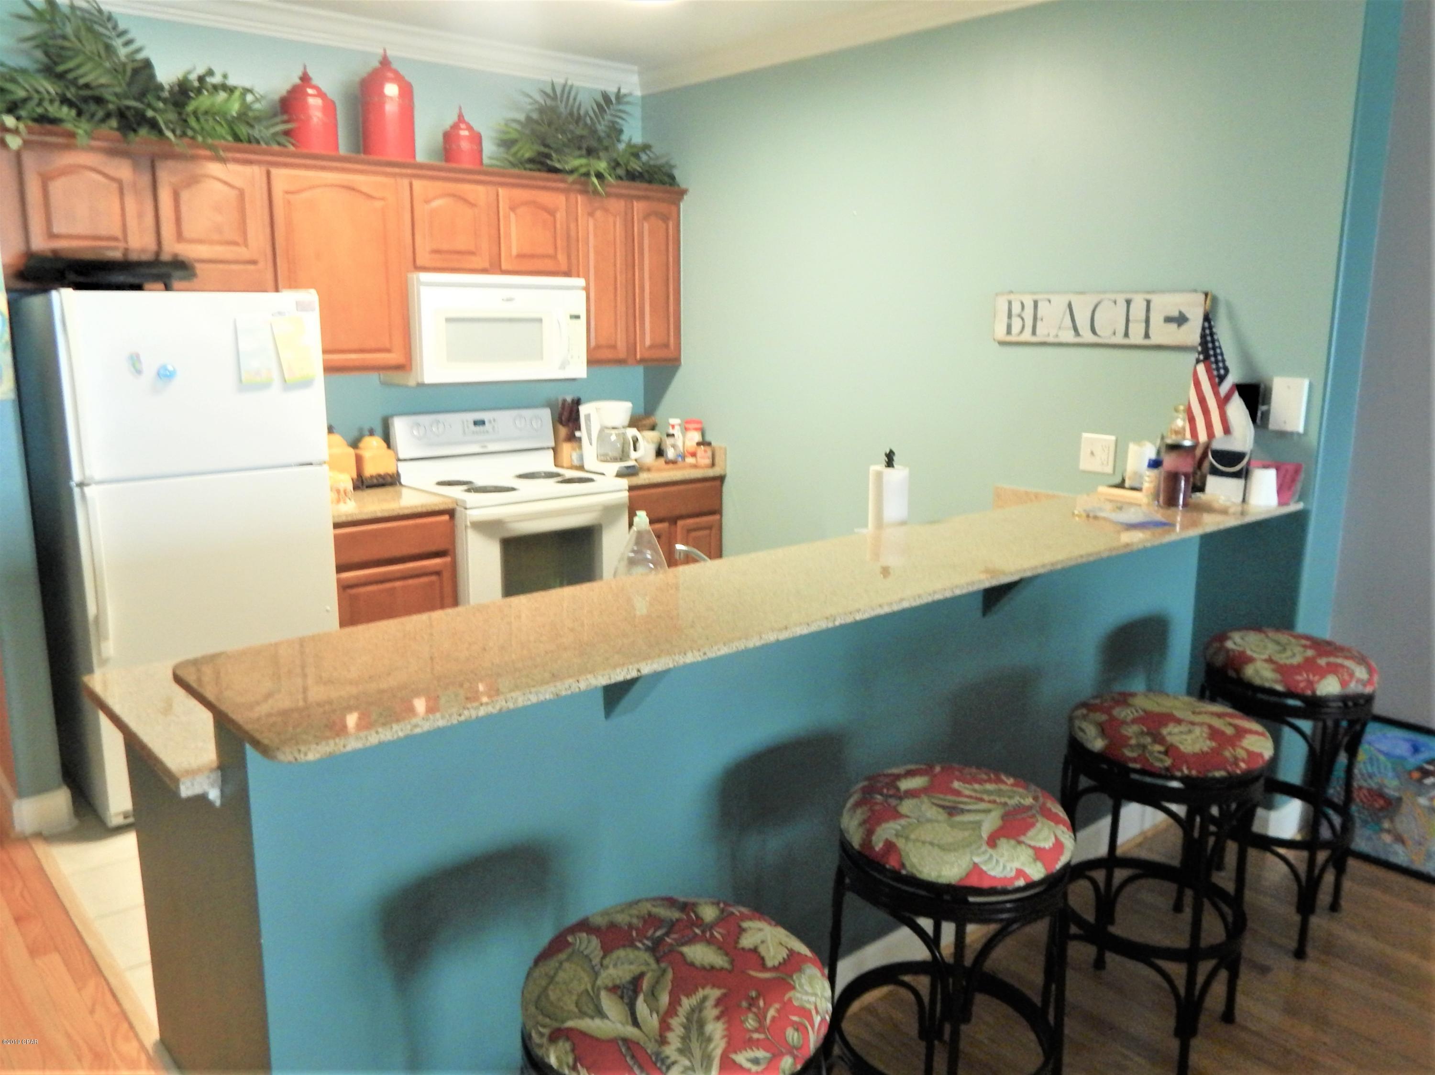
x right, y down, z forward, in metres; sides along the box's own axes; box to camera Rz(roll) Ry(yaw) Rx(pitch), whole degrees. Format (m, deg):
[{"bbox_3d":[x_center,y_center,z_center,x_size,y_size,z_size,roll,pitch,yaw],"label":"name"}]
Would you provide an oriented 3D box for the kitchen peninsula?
[{"bbox_3d":[0.242,0.529,2.536,2.858,1.065,1.000,-9,15,-41],"label":"kitchen peninsula"}]

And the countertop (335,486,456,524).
[{"bbox_3d":[-1.351,-0.142,3.967,0.465,0.037,0.635,-9,15,-41],"label":"countertop"}]

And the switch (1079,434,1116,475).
[{"bbox_3d":[1.246,-0.274,3.400,0.012,0.120,0.117,-9,15,-41],"label":"switch"}]

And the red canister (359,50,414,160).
[{"bbox_3d":[-1.272,-1.647,3.995,0.200,0.435,0.200,-10,15,-41],"label":"red canister"}]

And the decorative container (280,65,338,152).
[{"bbox_3d":[-1.498,-1.555,3.809,0.198,0.325,0.198,-10,15,-41],"label":"decorative container"}]

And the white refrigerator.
[{"bbox_3d":[-1.817,0.013,3.557,0.737,1.658,0.735,-10,15,-41],"label":"white refrigerator"}]

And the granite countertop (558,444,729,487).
[{"bbox_3d":[-0.394,-0.363,4.873,0.603,0.136,0.642,-10,15,-41],"label":"granite countertop"}]

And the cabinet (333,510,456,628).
[{"bbox_3d":[-1.363,0.309,4.065,0.461,0.887,0.600,-9,15,-41],"label":"cabinet"}]

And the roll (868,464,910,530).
[{"bbox_3d":[0.455,-0.047,2.774,0.107,0.285,0.107,1,12,0],"label":"roll"}]

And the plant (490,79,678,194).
[{"bbox_3d":[-0.565,-1.749,4.566,0.870,0.470,0.370,-10,15,-41],"label":"plant"}]

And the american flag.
[{"bbox_3d":[1.442,-0.465,3.030,0.080,0.385,0.140,-9,15,-41],"label":"american flag"}]

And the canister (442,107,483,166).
[{"bbox_3d":[-1.019,-1.590,4.147,0.160,0.250,0.160,-9,15,-41],"label":"canister"}]

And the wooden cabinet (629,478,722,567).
[{"bbox_3d":[-0.403,0.133,4.979,0.603,0.880,0.630,-10,15,-41],"label":"wooden cabinet"}]

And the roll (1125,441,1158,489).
[{"bbox_3d":[1.312,-0.215,3.209,0.100,0.160,0.100,0,11,0],"label":"roll"}]

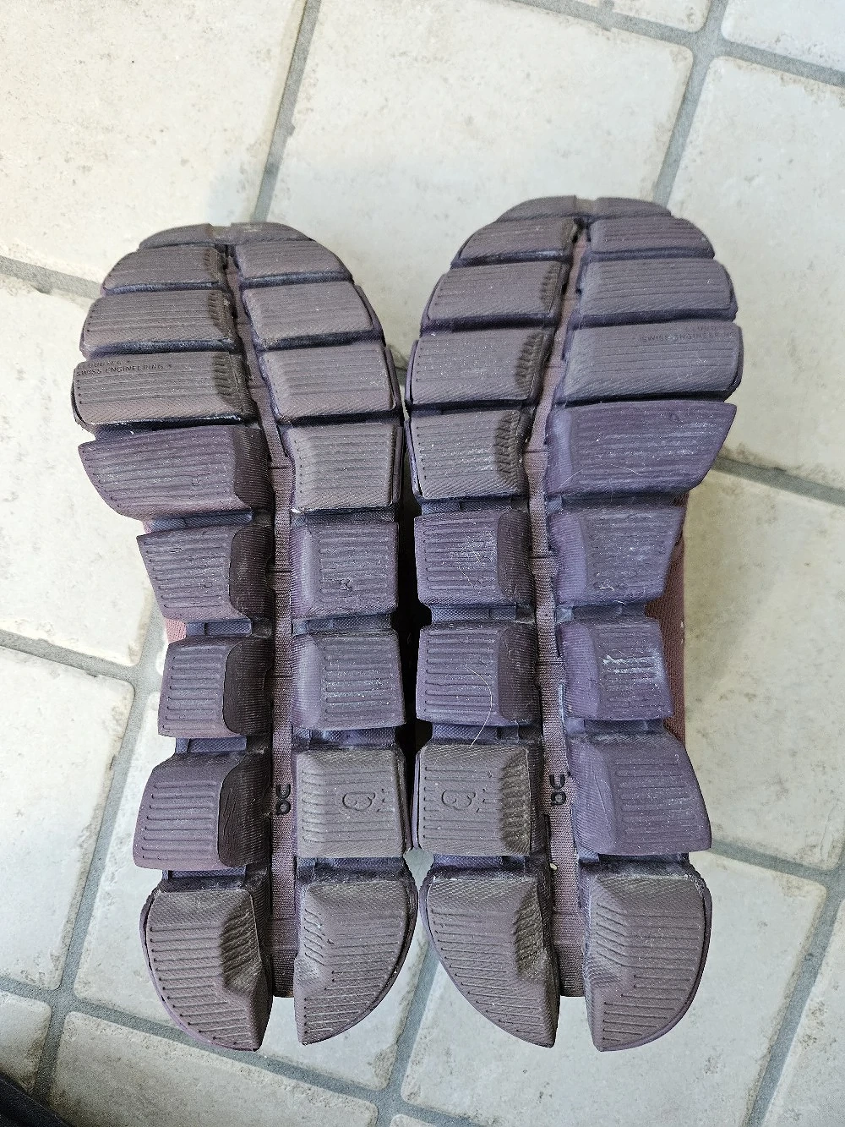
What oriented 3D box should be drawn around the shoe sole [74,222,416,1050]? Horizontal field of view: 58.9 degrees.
[{"bbox_3d":[-0.054,0.019,0.259,0.108,0.046,0.273,-5,86,3],"label":"shoe sole"}]

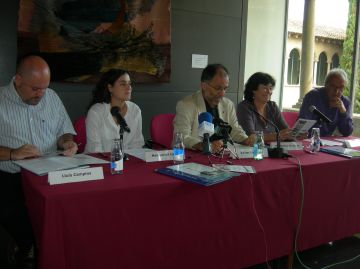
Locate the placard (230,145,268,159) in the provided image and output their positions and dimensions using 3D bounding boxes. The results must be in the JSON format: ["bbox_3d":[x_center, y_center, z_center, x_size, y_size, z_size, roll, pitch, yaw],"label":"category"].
[{"bbox_3d":[0.504,0.127,2.695,0.280,0.078,0.060,-2,9,-21],"label":"placard"}]

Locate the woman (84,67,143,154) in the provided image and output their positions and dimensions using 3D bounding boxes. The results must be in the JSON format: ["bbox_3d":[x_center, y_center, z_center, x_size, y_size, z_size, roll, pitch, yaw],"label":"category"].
[{"bbox_3d":[-0.424,0.166,2.728,0.480,1.280,0.680,-5,10,-36],"label":"woman"}]

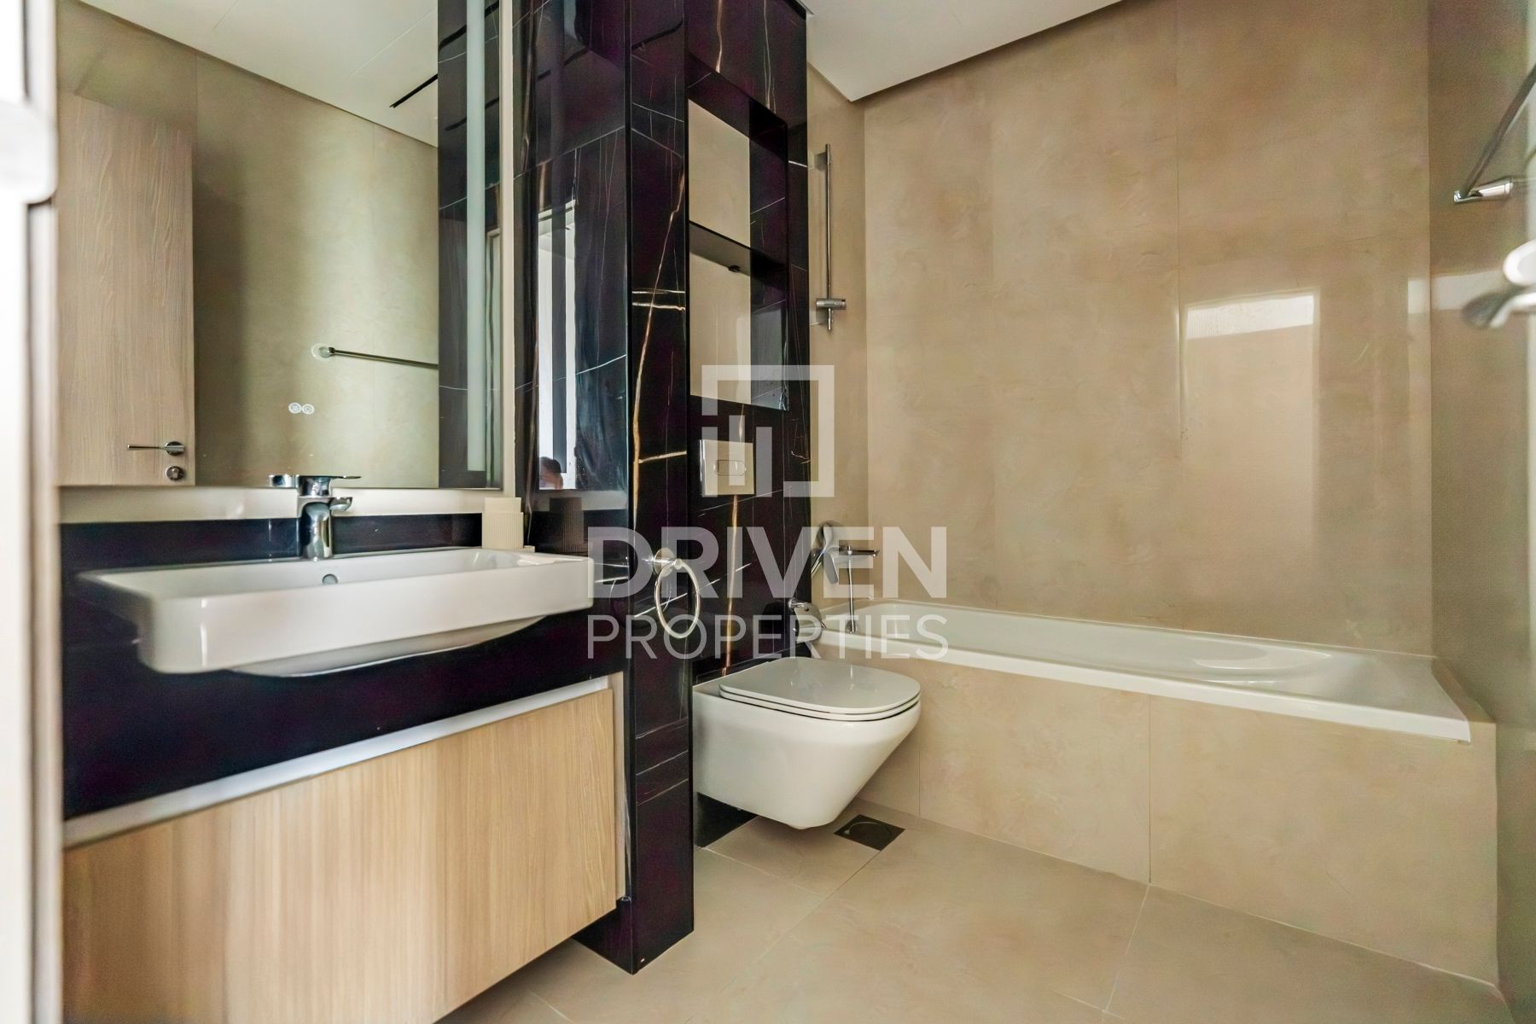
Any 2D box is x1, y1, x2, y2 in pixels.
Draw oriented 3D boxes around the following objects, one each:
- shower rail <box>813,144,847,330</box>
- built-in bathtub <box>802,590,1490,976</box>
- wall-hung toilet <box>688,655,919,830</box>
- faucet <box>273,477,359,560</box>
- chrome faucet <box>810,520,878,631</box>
[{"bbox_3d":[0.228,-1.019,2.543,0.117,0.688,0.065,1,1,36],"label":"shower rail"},{"bbox_3d":[0.918,0.651,2.139,1.758,0.513,0.747,0,1,37],"label":"built-in bathtub"},{"bbox_3d":[0.120,0.588,1.781,0.535,0.310,0.370,1,1,36],"label":"wall-hung toilet"},{"bbox_3d":[-0.721,0.010,1.120,0.155,0.140,0.052,1,1,36],"label":"faucet"},{"bbox_3d":[0.284,0.247,2.569,0.222,0.425,0.255,0,1,37],"label":"chrome faucet"}]

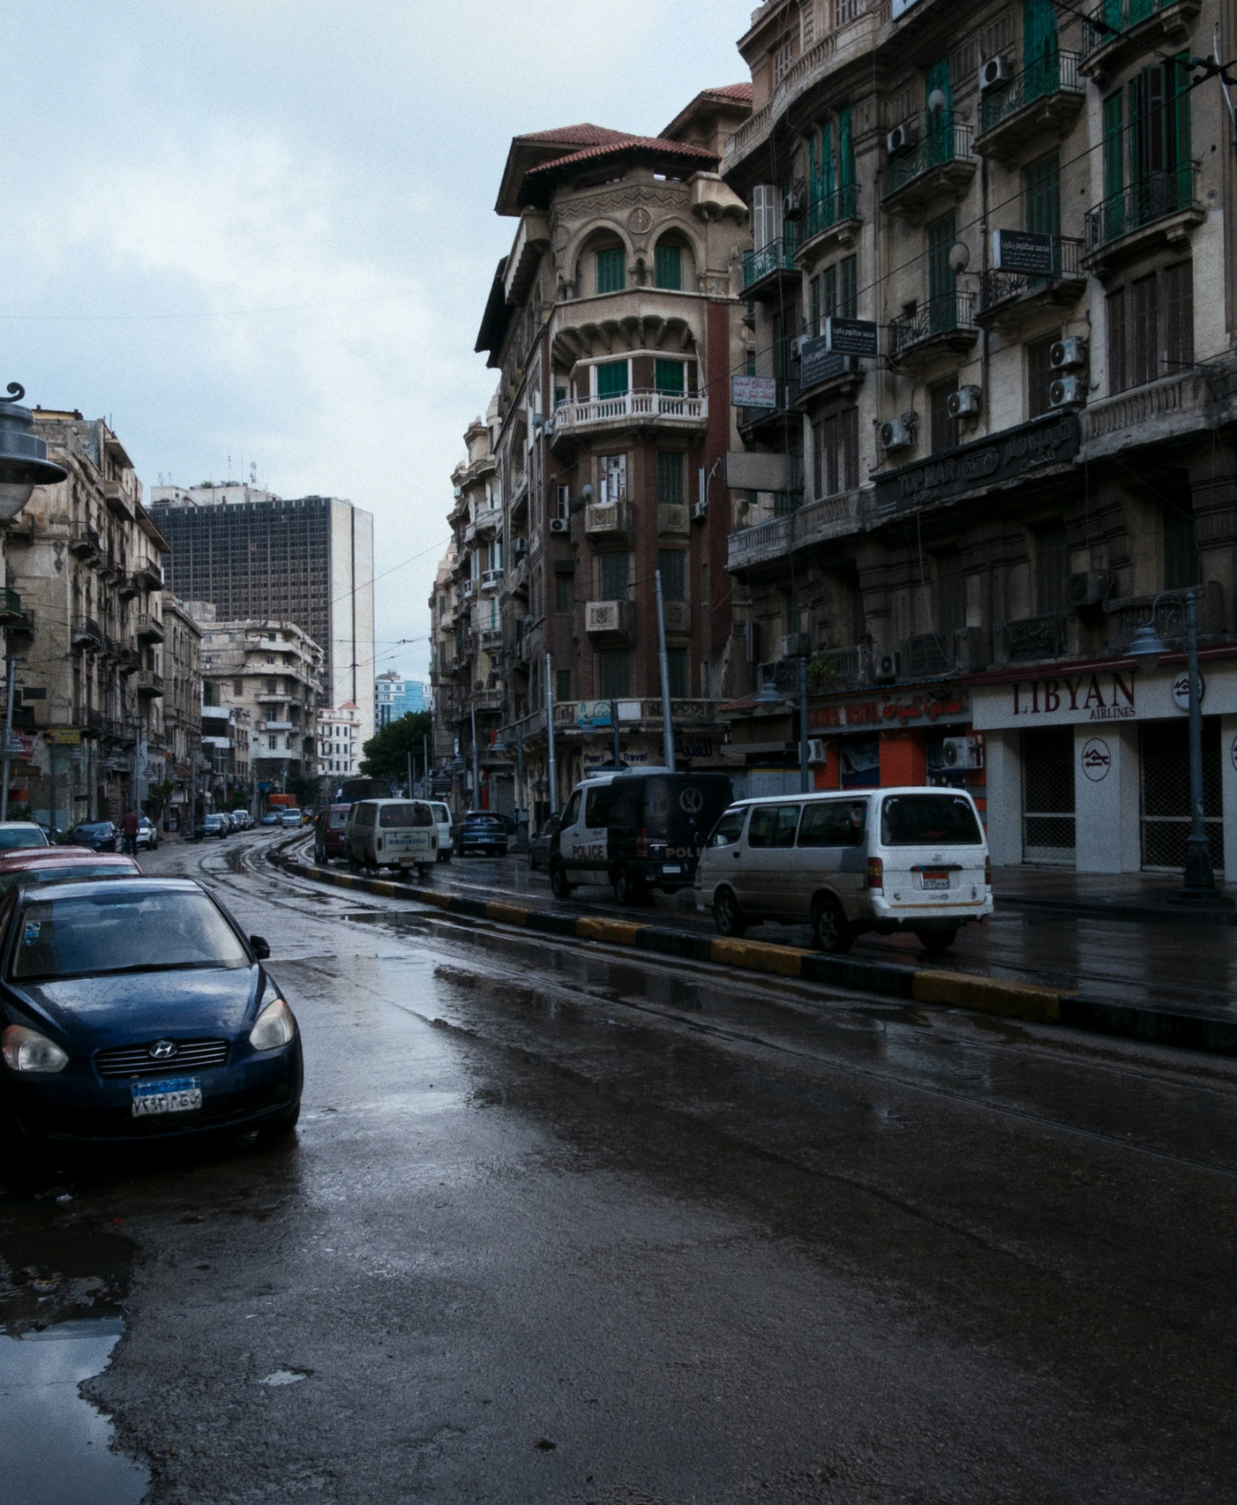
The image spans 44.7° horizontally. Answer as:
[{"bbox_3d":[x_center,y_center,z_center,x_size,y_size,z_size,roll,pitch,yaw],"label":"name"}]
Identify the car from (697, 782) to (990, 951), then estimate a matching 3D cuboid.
[{"bbox_3d":[2.770,1.470,20.123,1.690,1.970,4.670,0,-2,-25],"label":"car"}]

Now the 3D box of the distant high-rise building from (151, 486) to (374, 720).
[{"bbox_3d":[-95.076,-26.181,402.998,53.000,83.000,22.000,-1,-2,17],"label":"distant high-rise building"}]

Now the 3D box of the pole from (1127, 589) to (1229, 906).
[{"bbox_3d":[8.570,-0.053,23.248,1.550,4.750,0.700,0,-2,-24],"label":"pole"}]

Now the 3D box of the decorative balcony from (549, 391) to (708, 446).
[{"bbox_3d":[0.393,-13.333,60.424,6.200,1.500,2.200,-1,-2,3],"label":"decorative balcony"}]

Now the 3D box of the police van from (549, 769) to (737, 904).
[{"bbox_3d":[0.302,1.599,28.965,1.980,2.420,5.200,0,-2,-22],"label":"police van"}]

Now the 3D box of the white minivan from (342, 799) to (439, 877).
[{"bbox_3d":[-5.760,2.152,37.955,1.540,1.880,3.750,0,-2,-22],"label":"white minivan"}]

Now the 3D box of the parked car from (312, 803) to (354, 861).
[{"bbox_3d":[-9.015,2.566,49.149,1.550,1.850,3.750,0,-2,-20],"label":"parked car"}]

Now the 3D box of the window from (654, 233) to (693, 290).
[{"bbox_3d":[2.247,-19.551,60.808,1.600,2.300,0.400,0,-2,-20],"label":"window"}]

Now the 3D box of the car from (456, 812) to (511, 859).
[{"bbox_3d":[-5.211,2.839,53.541,1.770,1.500,4.300,0,-2,-17],"label":"car"}]

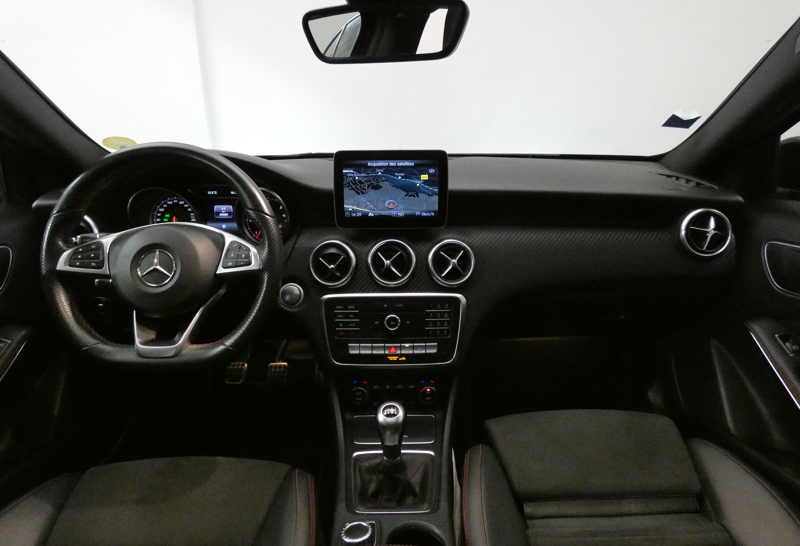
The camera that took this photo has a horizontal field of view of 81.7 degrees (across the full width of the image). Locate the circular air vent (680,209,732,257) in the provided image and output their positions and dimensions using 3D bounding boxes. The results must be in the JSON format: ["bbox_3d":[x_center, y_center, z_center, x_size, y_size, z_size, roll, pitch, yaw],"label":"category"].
[{"bbox_3d":[0.552,-0.071,0.830,0.086,0.086,0.035,2,-1,6],"label":"circular air vent"}]

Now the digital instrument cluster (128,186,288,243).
[{"bbox_3d":[-0.385,-0.118,0.932,0.325,0.118,0.050,0,2,0],"label":"digital instrument cluster"}]

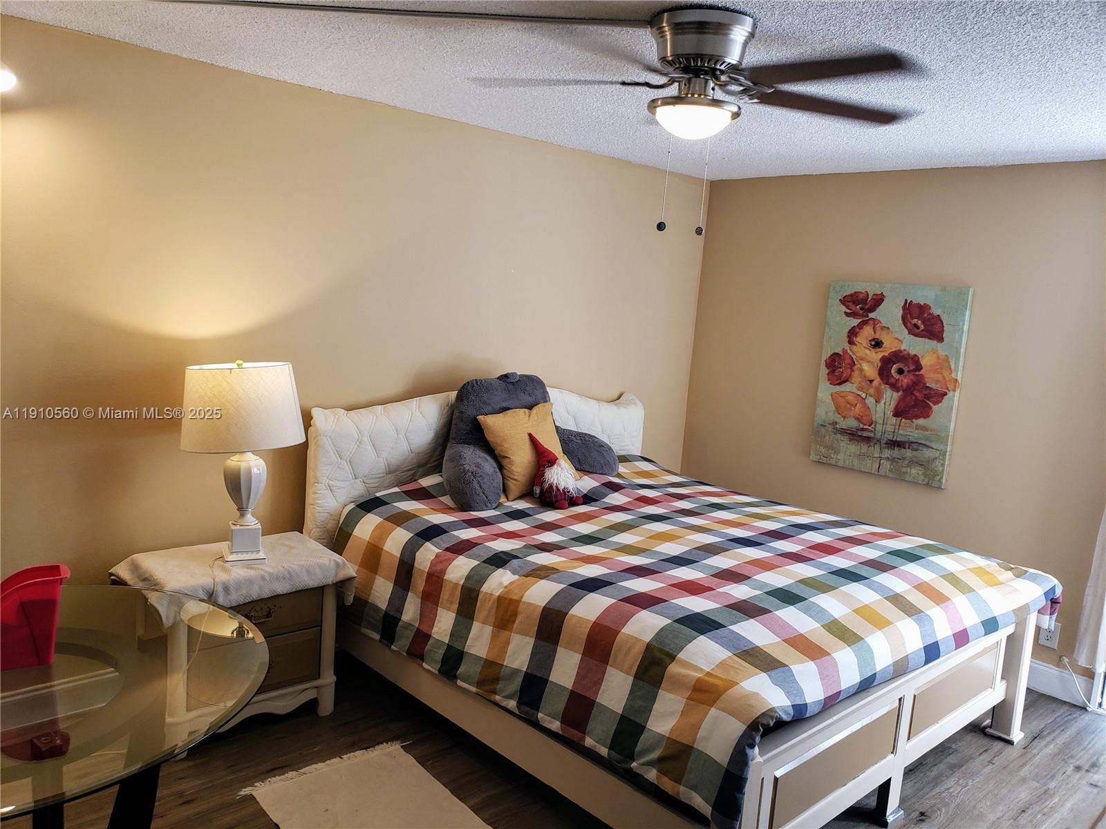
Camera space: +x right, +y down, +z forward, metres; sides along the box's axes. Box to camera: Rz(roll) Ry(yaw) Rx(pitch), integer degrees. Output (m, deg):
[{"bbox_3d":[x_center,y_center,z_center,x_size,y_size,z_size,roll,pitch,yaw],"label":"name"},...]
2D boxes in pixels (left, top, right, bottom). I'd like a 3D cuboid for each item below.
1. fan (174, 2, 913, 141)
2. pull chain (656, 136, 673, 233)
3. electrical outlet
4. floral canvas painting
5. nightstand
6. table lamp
[{"bbox_3d":[0.402,-0.927,2.311,1.280,0.310,1.280,-3,11,-42],"label":"fan"},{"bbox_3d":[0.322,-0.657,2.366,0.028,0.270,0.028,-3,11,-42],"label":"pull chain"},{"bbox_3d":[2.293,1.015,3.833,0.010,0.117,0.072,-3,11,-42],"label":"electrical outlet"},{"bbox_3d":[1.745,-0.179,4.363,0.034,0.991,0.747,-3,11,-42],"label":"floral canvas painting"},{"bbox_3d":[-1.194,0.840,3.123,0.690,0.615,0.440,-3,11,-42],"label":"nightstand"},{"bbox_3d":[-1.140,0.169,3.058,0.435,0.740,0.410,-3,11,-42],"label":"table lamp"}]

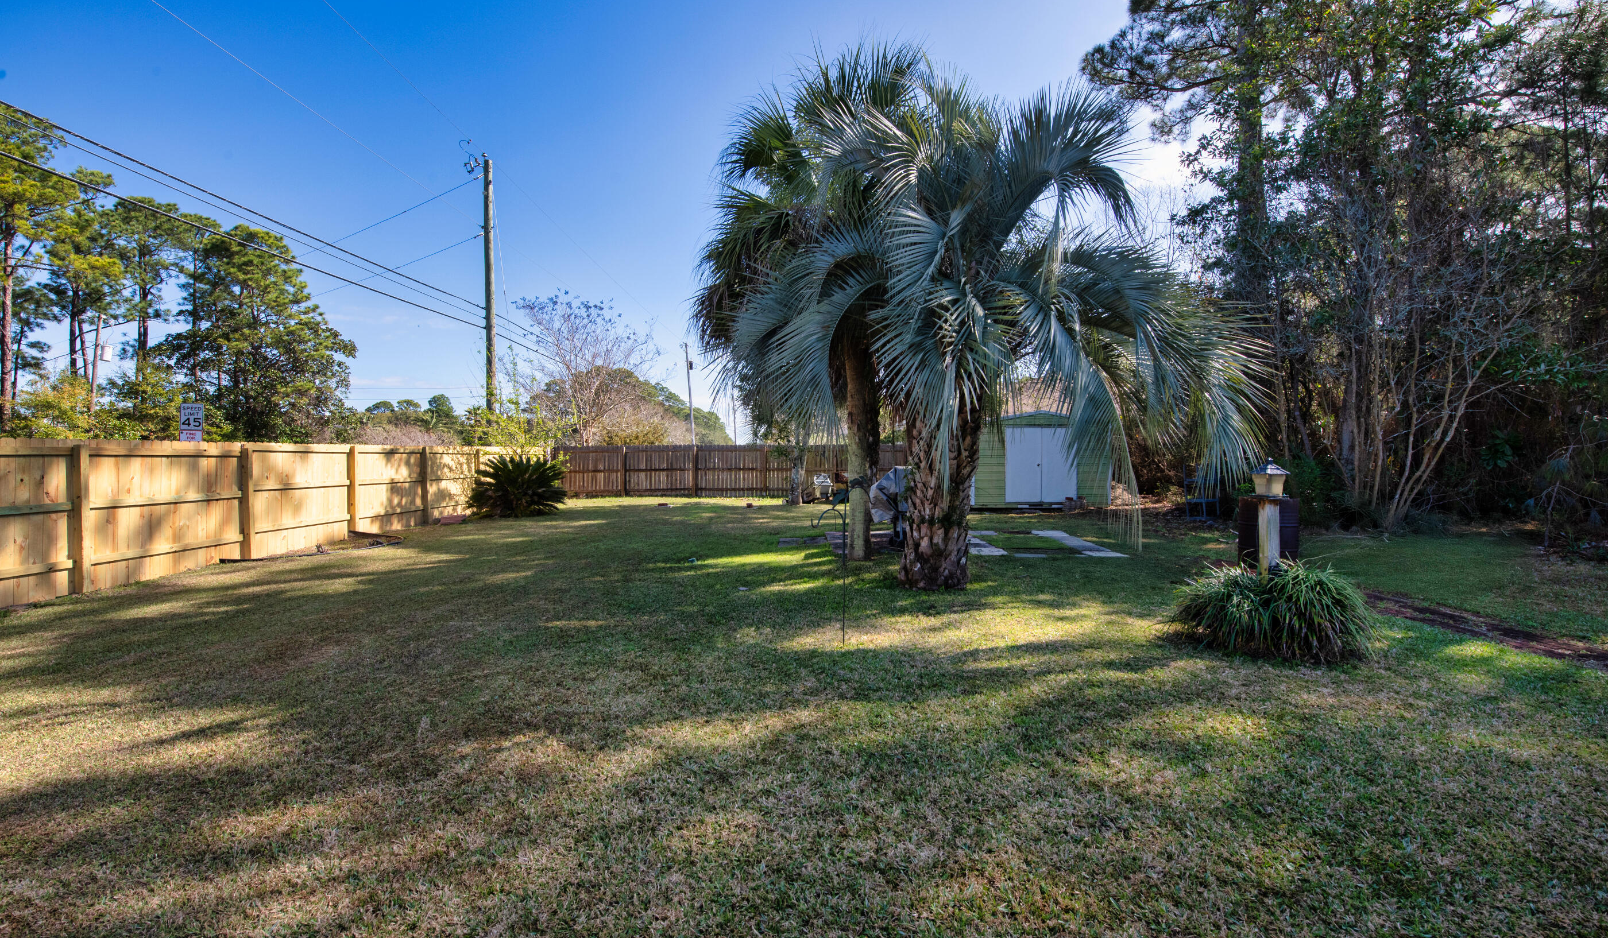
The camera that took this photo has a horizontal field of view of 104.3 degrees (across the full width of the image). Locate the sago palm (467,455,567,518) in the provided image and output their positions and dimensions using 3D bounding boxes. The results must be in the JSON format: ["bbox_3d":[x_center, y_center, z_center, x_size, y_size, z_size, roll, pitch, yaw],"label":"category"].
[{"bbox_3d":[-7.600,0.450,16.600,2.450,1.620,2.450,-1,2,-25],"label":"sago palm"}]

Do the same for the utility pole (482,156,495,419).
[{"bbox_3d":[-10.450,-4.650,20.800,0.290,11.600,0.290,-1,2,-27],"label":"utility pole"}]

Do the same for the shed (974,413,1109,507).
[{"bbox_3d":[6.330,-0.260,18.150,3.680,2.570,3.400,0,1,3],"label":"shed"}]

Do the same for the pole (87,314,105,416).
[{"bbox_3d":[-38.700,-3.780,34.000,0.240,9.250,0.240,5,2,-35],"label":"pole"}]

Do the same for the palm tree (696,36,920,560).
[{"bbox_3d":[0.620,-2.460,9.350,4.200,7.600,4.200,0,1,0],"label":"palm tree"}]

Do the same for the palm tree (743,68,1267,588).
[{"bbox_3d":[2.150,-1.650,7.400,5.600,6.050,5.200,0,1,0],"label":"palm tree"}]

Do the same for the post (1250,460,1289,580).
[{"bbox_3d":[3.730,0.640,5.000,0.190,1.420,0.190,0,1,-4],"label":"post"}]

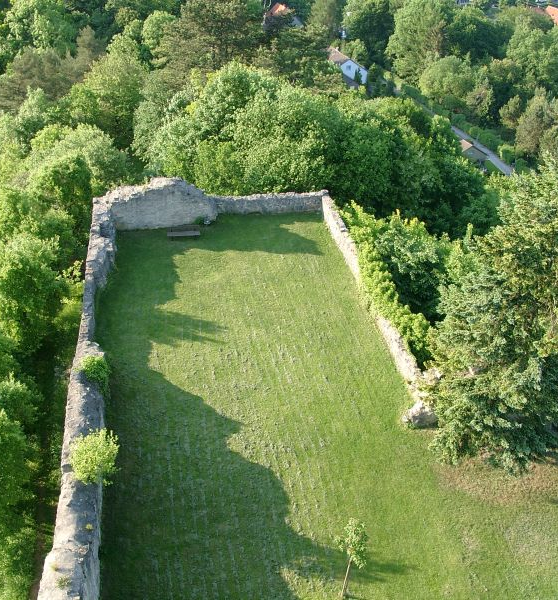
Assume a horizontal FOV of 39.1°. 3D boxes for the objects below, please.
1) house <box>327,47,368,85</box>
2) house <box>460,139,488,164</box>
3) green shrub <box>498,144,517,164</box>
[{"bbox_3d":[16.574,-61.237,206.543,9.500,7.000,9.800,-11,38,-20],"label":"house"},{"bbox_3d":[35.813,-27.735,149.076,6.500,4.200,4.500,-9,37,-18],"label":"house"},{"bbox_3d":[43.990,-27.915,151.280,3.300,3.000,3.300,16,37,16],"label":"green shrub"}]

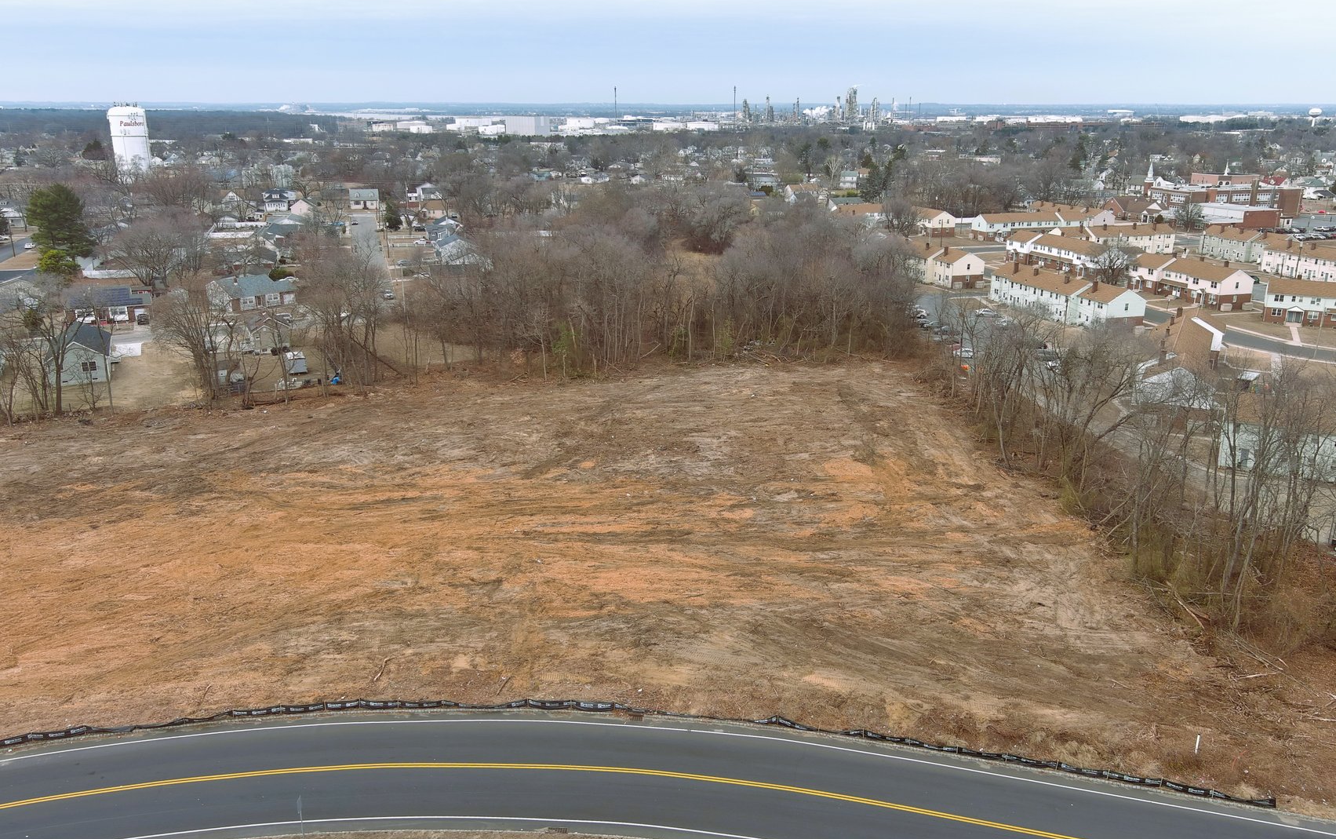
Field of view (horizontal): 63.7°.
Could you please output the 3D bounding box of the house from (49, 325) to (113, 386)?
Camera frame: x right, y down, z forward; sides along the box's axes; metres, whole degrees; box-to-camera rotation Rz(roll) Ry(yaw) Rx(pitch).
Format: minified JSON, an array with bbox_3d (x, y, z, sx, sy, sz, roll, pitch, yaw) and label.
[{"bbox_3d":[-87.900,-10.060,160.810,8.430,6.200,15.800,-7,18,-23],"label":"house"}]

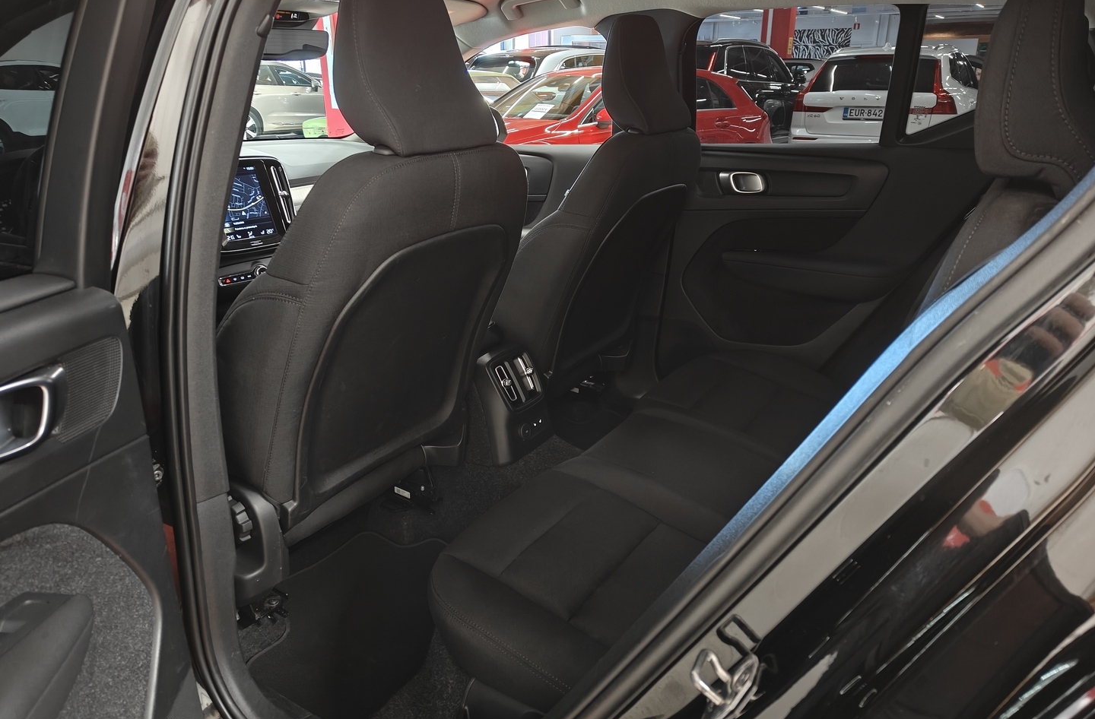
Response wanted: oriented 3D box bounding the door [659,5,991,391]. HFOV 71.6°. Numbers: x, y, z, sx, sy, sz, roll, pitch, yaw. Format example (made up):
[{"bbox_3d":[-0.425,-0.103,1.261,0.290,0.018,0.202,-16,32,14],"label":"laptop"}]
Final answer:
[{"bbox_3d":[0.711,-0.365,1.893,0.980,1.100,0.250,12,22,32],"label":"door"}]

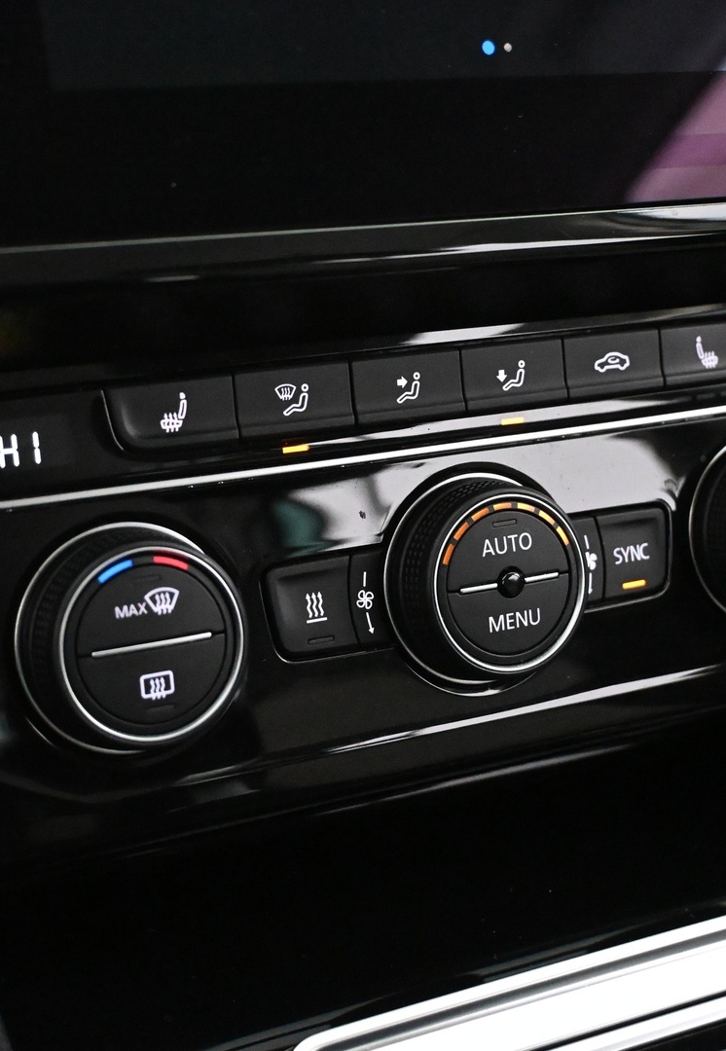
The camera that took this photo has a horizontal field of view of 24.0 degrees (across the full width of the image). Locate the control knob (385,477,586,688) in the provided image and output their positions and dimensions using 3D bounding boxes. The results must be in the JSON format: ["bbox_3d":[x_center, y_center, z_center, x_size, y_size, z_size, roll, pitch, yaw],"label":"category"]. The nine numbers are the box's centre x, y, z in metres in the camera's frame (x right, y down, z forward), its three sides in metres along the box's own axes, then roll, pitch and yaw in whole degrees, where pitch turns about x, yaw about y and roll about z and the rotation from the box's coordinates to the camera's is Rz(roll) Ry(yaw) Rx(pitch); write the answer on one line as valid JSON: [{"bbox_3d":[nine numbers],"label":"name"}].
[{"bbox_3d":[0.027,0.011,0.346,0.044,0.044,0.014,-9,6,-25],"label":"control knob"}]

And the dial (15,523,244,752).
[{"bbox_3d":[-0.041,0.021,0.313,0.044,0.044,0.014,-9,6,-25],"label":"dial"}]

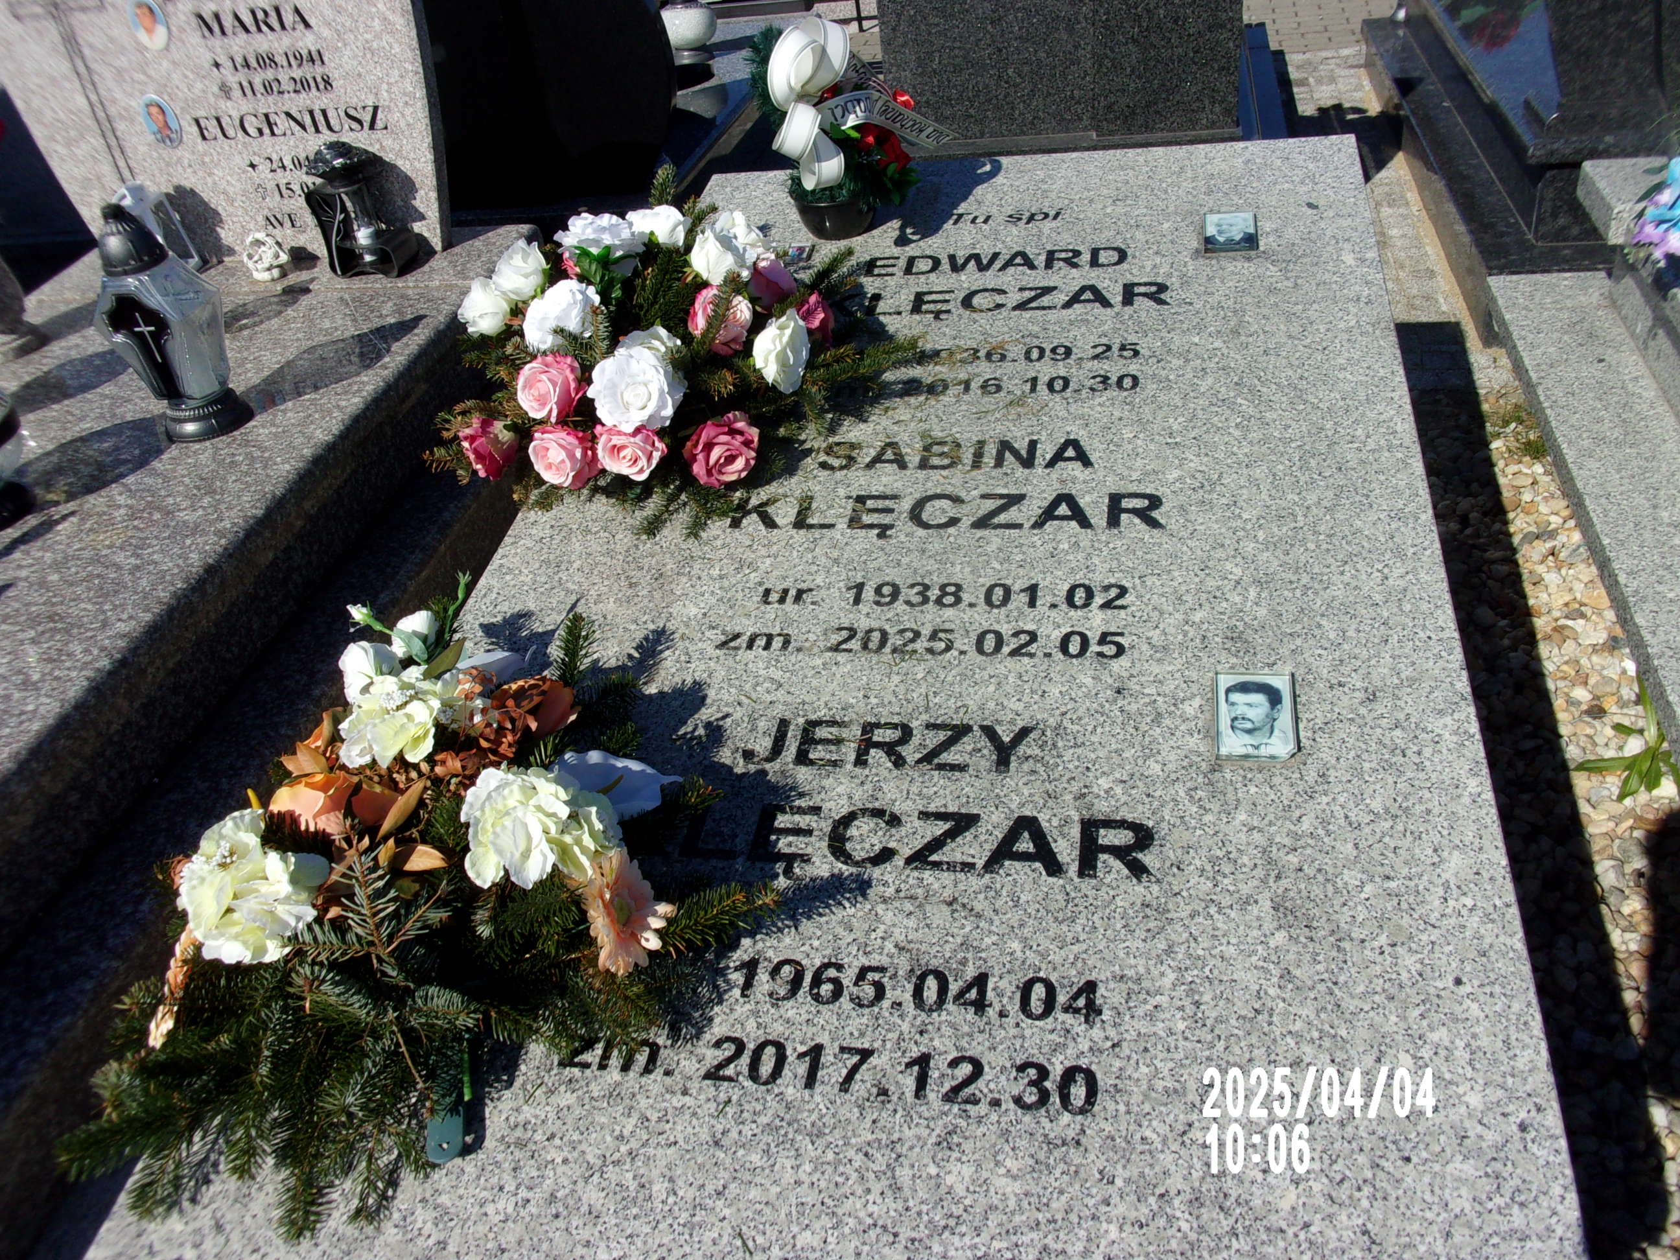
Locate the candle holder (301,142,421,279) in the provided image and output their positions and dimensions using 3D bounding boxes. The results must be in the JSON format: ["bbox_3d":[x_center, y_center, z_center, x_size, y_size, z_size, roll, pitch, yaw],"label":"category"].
[{"bbox_3d":[-0.733,-0.640,2.072,0.123,0.185,0.096,4,37,18],"label":"candle holder"}]

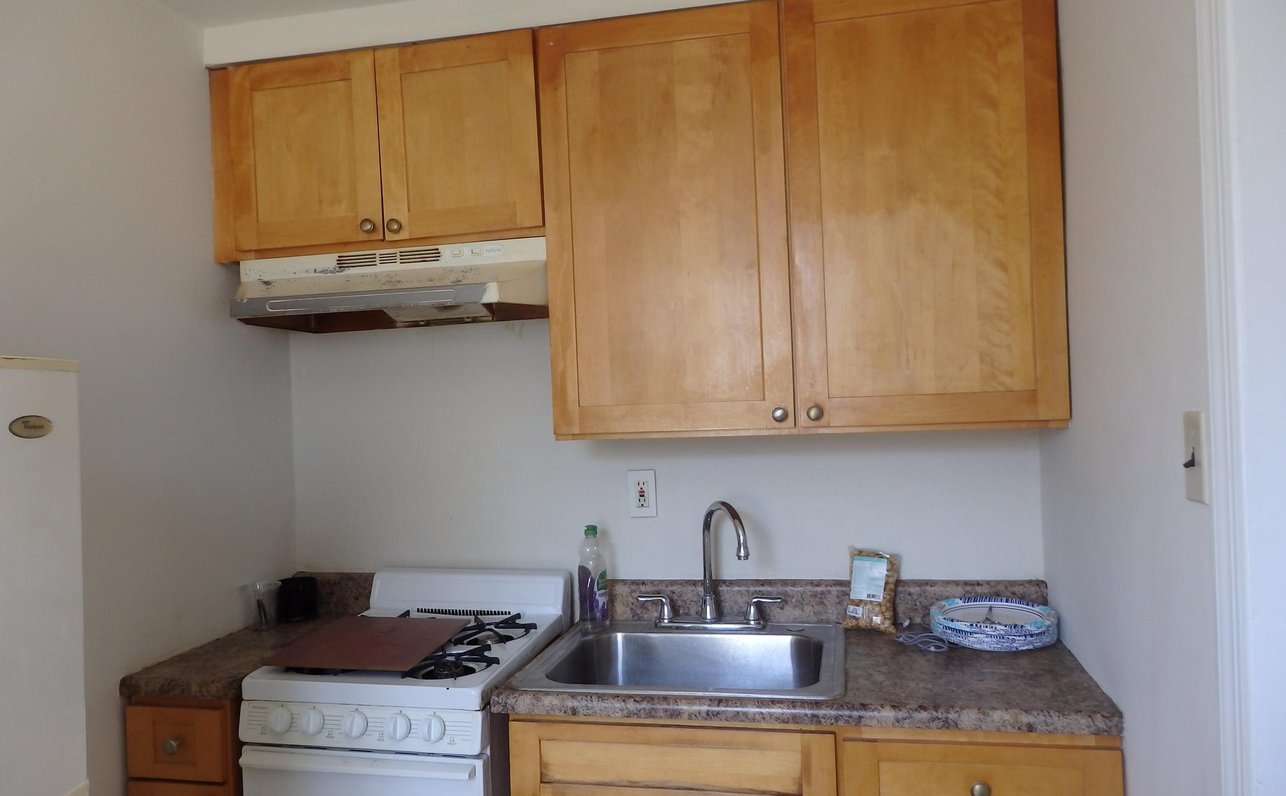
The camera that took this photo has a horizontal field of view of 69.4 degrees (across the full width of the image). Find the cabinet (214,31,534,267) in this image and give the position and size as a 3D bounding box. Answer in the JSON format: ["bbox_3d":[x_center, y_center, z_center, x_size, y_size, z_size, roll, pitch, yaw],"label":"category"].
[{"bbox_3d":[-0.603,-0.572,2.292,0.842,0.455,0.318,-2,0,12],"label":"cabinet"}]

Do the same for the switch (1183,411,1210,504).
[{"bbox_3d":[0.685,0.074,1.170,0.020,0.114,0.072,-2,0,12],"label":"switch"}]

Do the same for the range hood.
[{"bbox_3d":[-0.570,-0.266,2.209,0.760,0.161,0.470,-2,0,12],"label":"range hood"}]

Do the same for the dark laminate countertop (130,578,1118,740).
[{"bbox_3d":[-0.078,0.519,2.030,1.912,0.135,0.616,-2,0,12],"label":"dark laminate countertop"}]

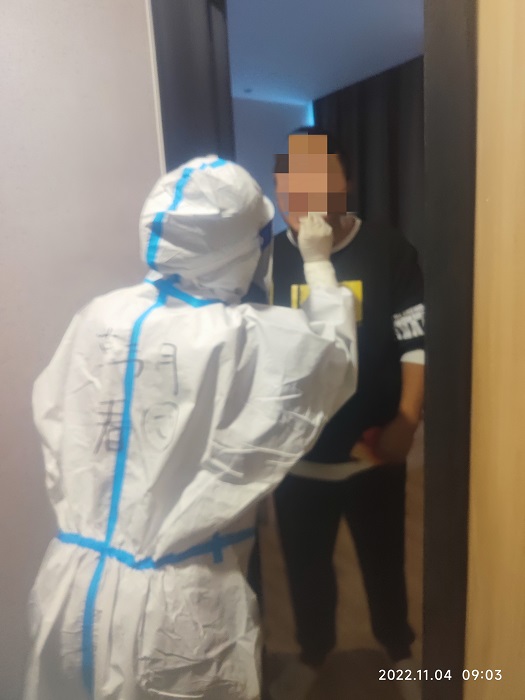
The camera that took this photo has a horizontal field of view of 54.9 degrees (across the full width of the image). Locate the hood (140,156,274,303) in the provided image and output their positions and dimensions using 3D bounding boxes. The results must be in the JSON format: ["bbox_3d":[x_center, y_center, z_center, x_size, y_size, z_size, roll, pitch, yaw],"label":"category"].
[{"bbox_3d":[-0.111,-0.243,1.020,0.265,0.285,0.240,-13,14,-40],"label":"hood"}]

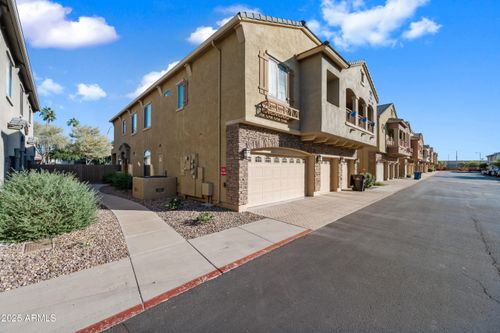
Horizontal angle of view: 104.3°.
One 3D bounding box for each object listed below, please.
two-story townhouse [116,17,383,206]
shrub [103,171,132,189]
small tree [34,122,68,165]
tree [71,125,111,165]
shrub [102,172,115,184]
[{"bbox_3d":[-2.400,-2.440,18.050,13.900,8.050,21.700,0,0,-45],"label":"two-story townhouse"},{"bbox_3d":[-10.000,0.930,14.800,1.800,1.300,2.100,0,0,-45],"label":"shrub"},{"bbox_3d":[-26.600,-2.150,26.000,4.300,7.500,4.300,0,0,-45],"label":"small tree"},{"bbox_3d":[-21.300,-2.000,26.000,4.500,7.200,4.500,0,0,-45],"label":"tree"},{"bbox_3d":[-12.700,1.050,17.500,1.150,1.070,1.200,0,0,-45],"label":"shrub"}]

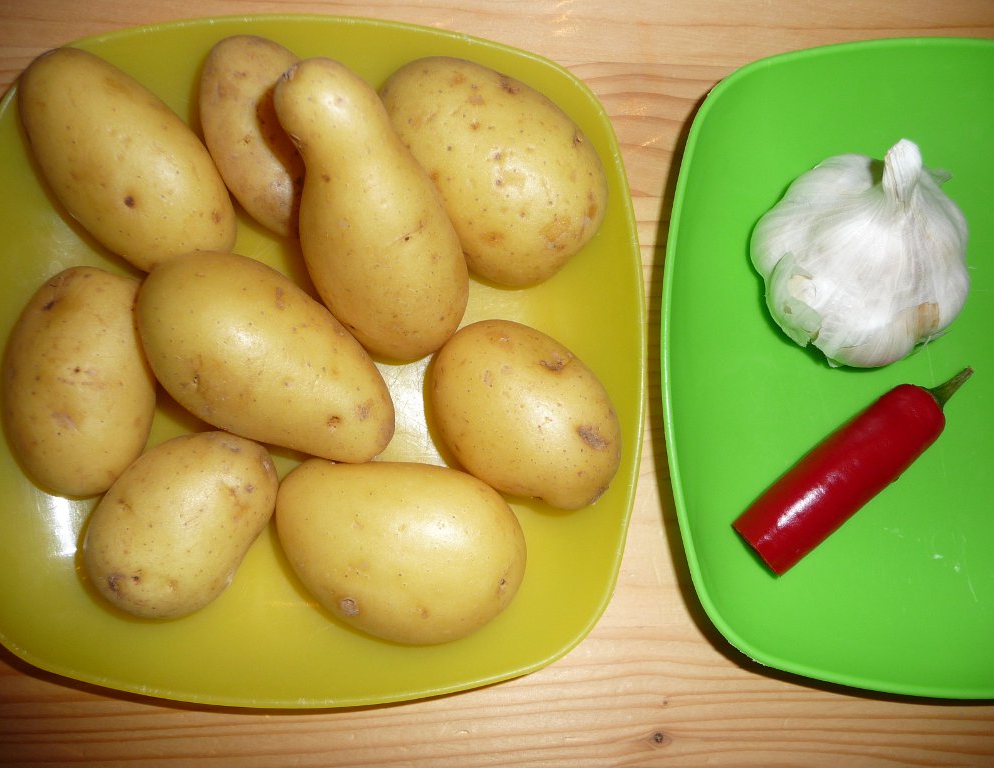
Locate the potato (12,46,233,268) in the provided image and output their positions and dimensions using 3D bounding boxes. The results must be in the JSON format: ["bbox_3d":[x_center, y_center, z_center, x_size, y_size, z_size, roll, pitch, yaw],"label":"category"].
[{"bbox_3d":[-0.102,-0.061,0.229,0.039,0.037,0.070,-40,97,-5],"label":"potato"}]

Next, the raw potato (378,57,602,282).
[{"bbox_3d":[-0.003,-0.059,0.233,0.072,0.047,0.054,39,85,0],"label":"raw potato"}]

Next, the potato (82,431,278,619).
[{"bbox_3d":[-0.086,0.038,0.229,0.042,0.038,0.057,43,85,0],"label":"potato"}]

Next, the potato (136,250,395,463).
[{"bbox_3d":[-0.062,-0.007,0.226,0.079,0.039,0.042,36,85,-5],"label":"potato"}]

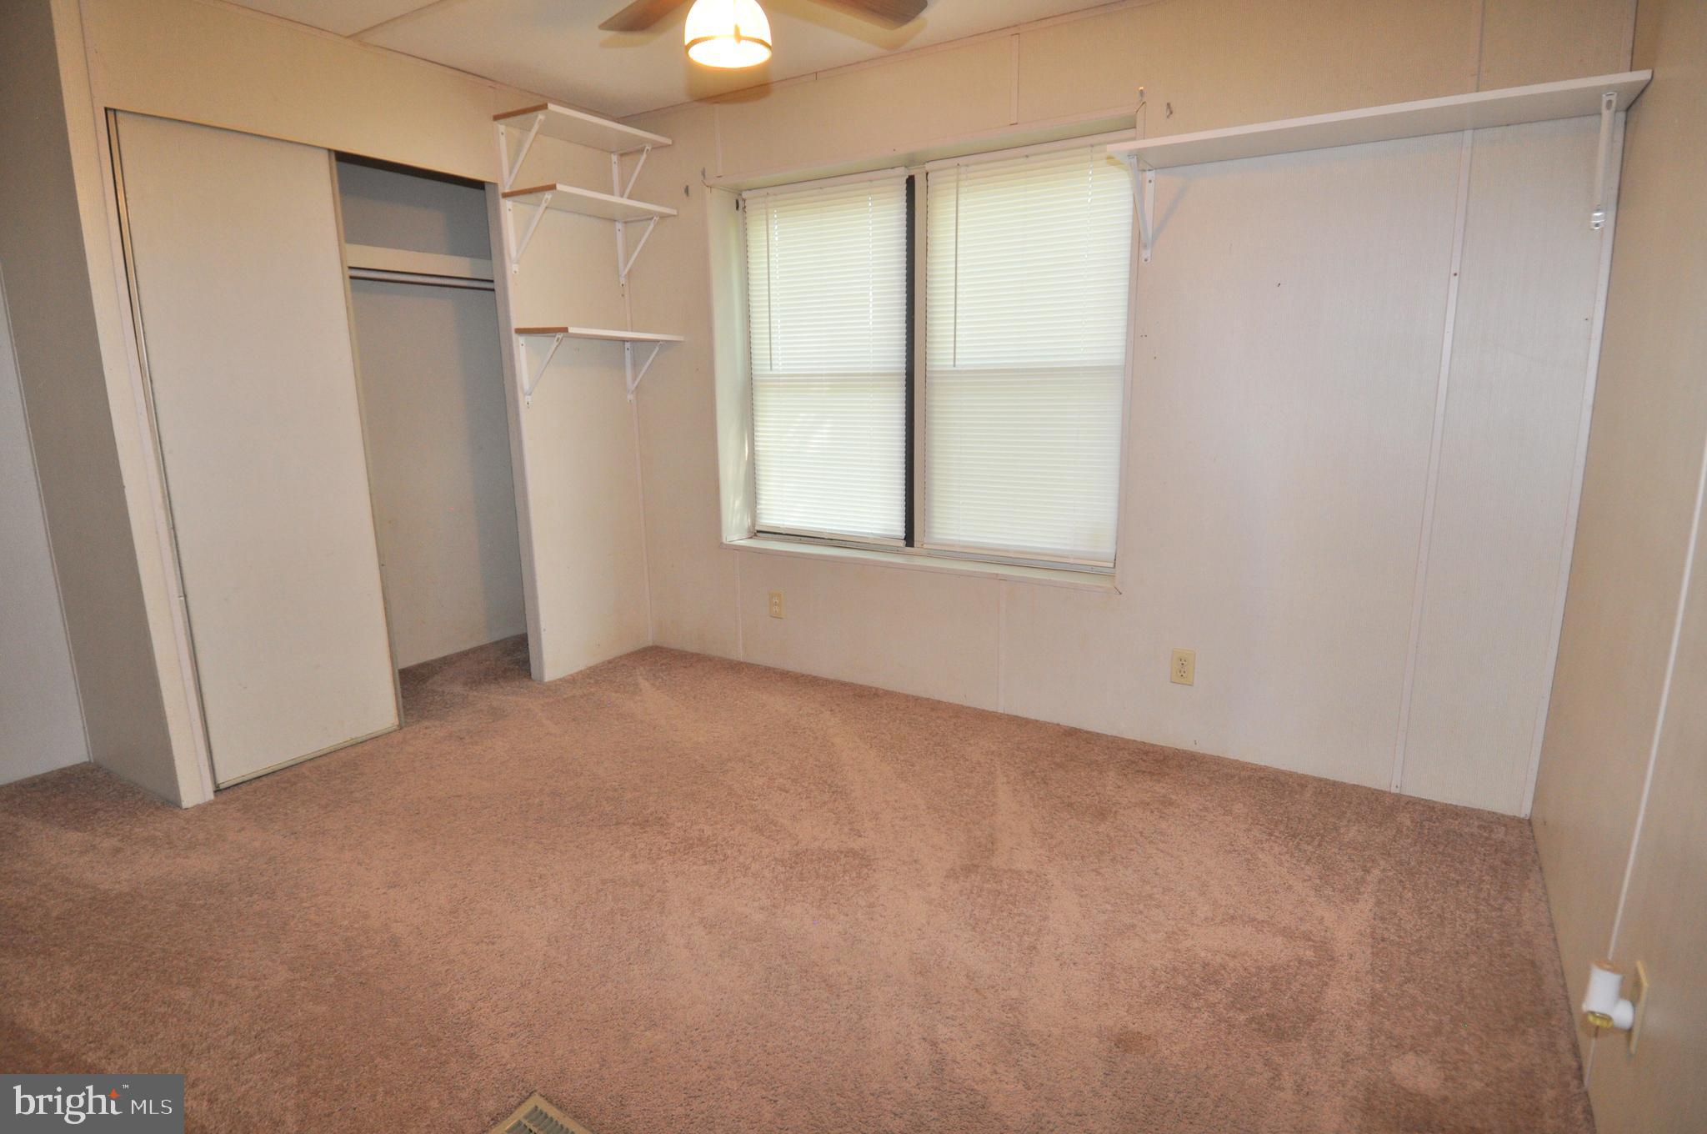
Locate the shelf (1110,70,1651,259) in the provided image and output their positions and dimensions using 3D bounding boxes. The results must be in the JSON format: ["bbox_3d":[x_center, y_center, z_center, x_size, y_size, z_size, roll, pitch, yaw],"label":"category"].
[{"bbox_3d":[1.217,-0.955,2.148,1.140,0.275,0.255,7,14,33],"label":"shelf"}]

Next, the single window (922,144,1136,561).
[{"bbox_3d":[0.573,-0.689,2.993,0.740,1.380,0.055,7,14,33],"label":"single window"}]

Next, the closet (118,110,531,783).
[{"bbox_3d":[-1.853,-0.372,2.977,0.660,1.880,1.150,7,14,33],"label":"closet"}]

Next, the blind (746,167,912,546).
[{"bbox_3d":[-0.118,-0.800,3.472,0.780,1.390,0.100,7,14,33],"label":"blind"}]

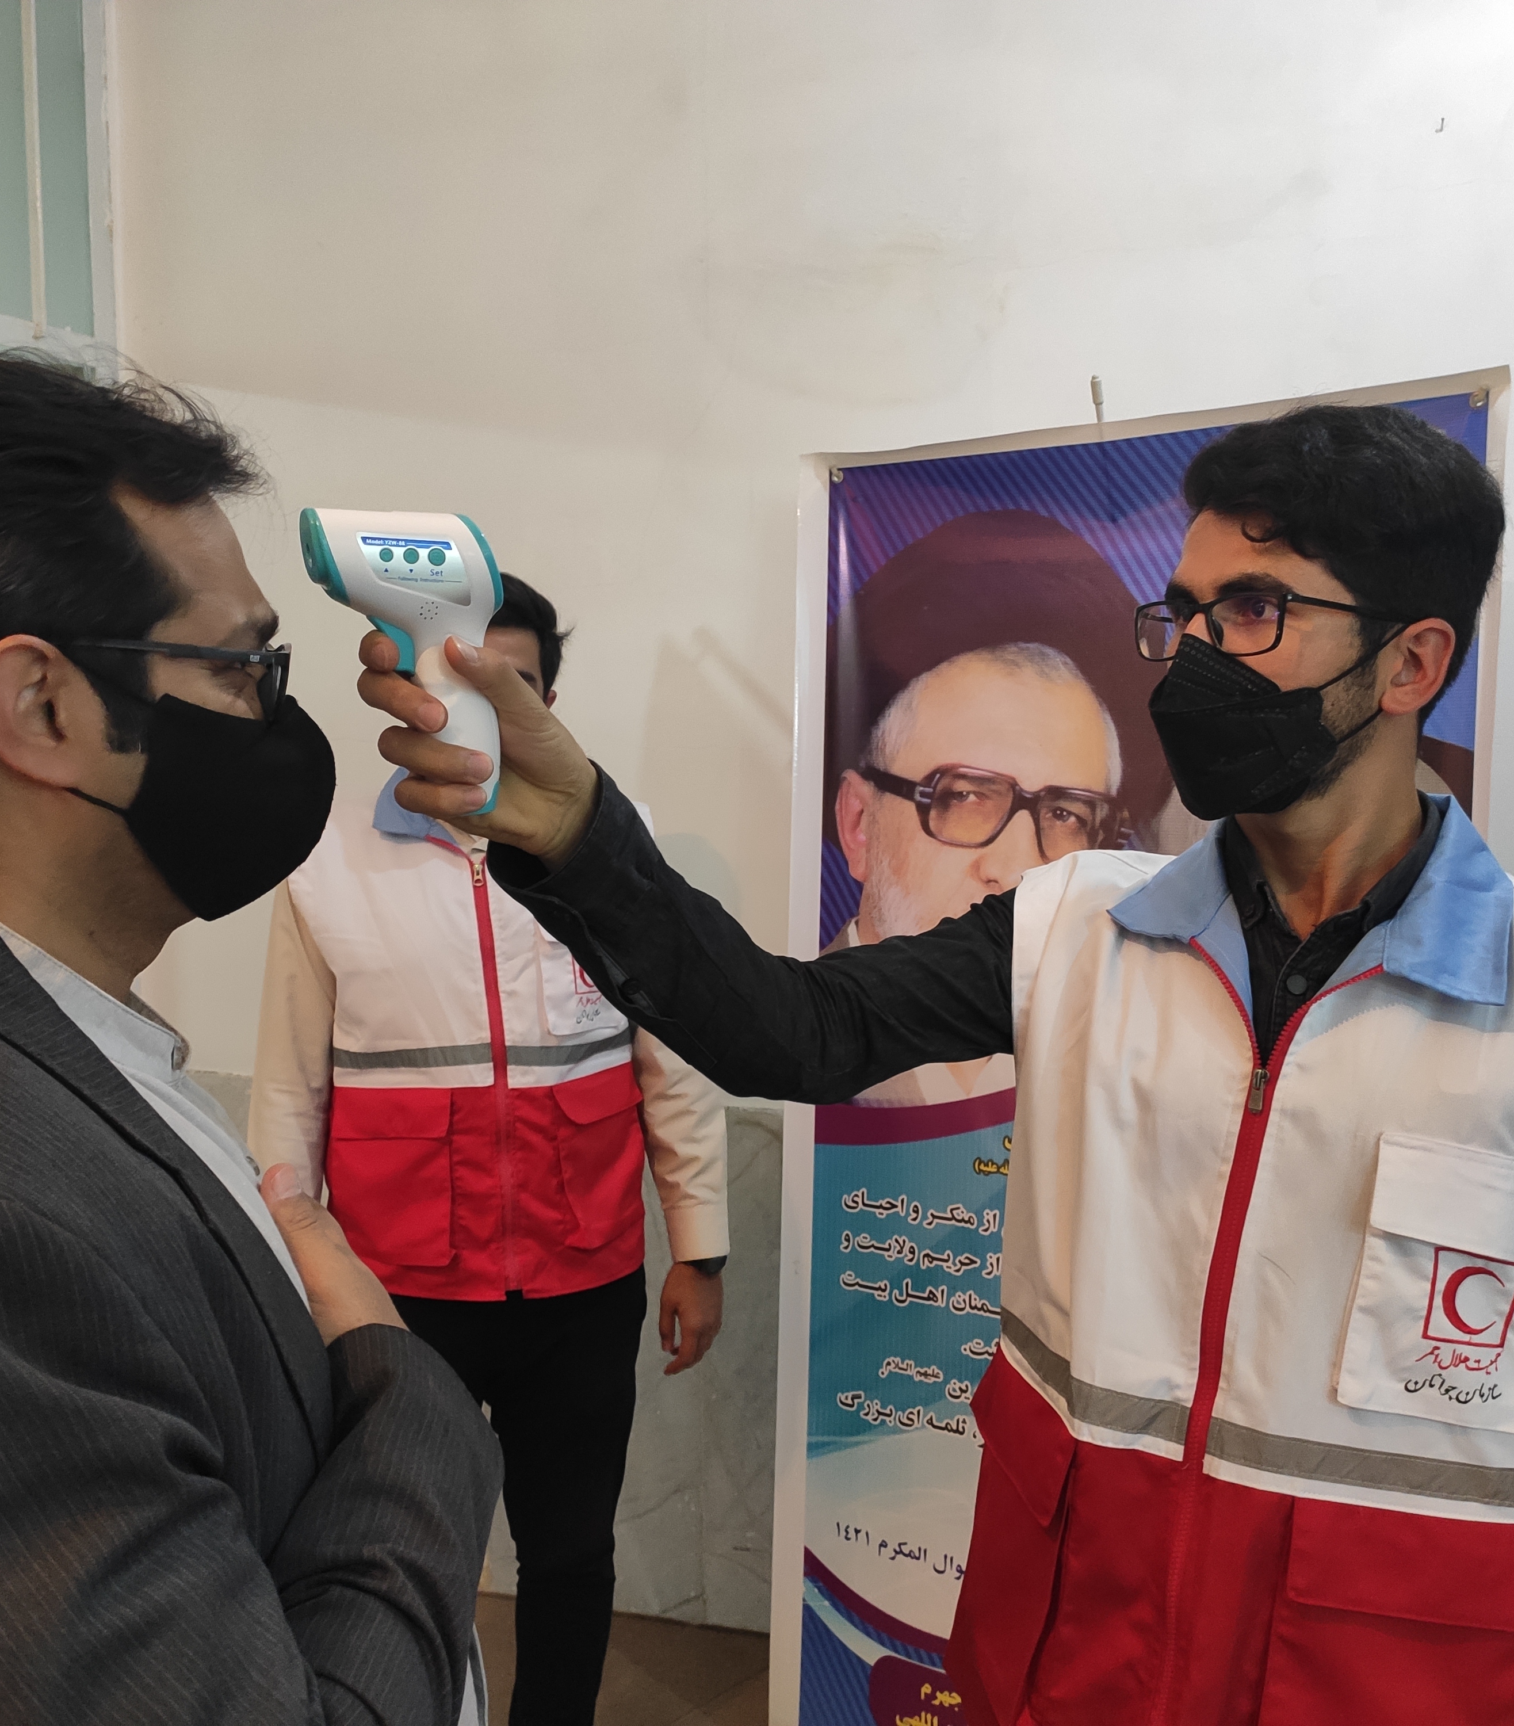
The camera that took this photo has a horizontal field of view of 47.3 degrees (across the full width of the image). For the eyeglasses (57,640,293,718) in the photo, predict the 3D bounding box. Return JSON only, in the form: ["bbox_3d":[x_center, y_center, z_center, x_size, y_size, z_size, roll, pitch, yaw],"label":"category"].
[{"bbox_3d":[-0.287,-0.085,0.793,0.138,0.042,0.141,3,7,-16],"label":"eyeglasses"}]

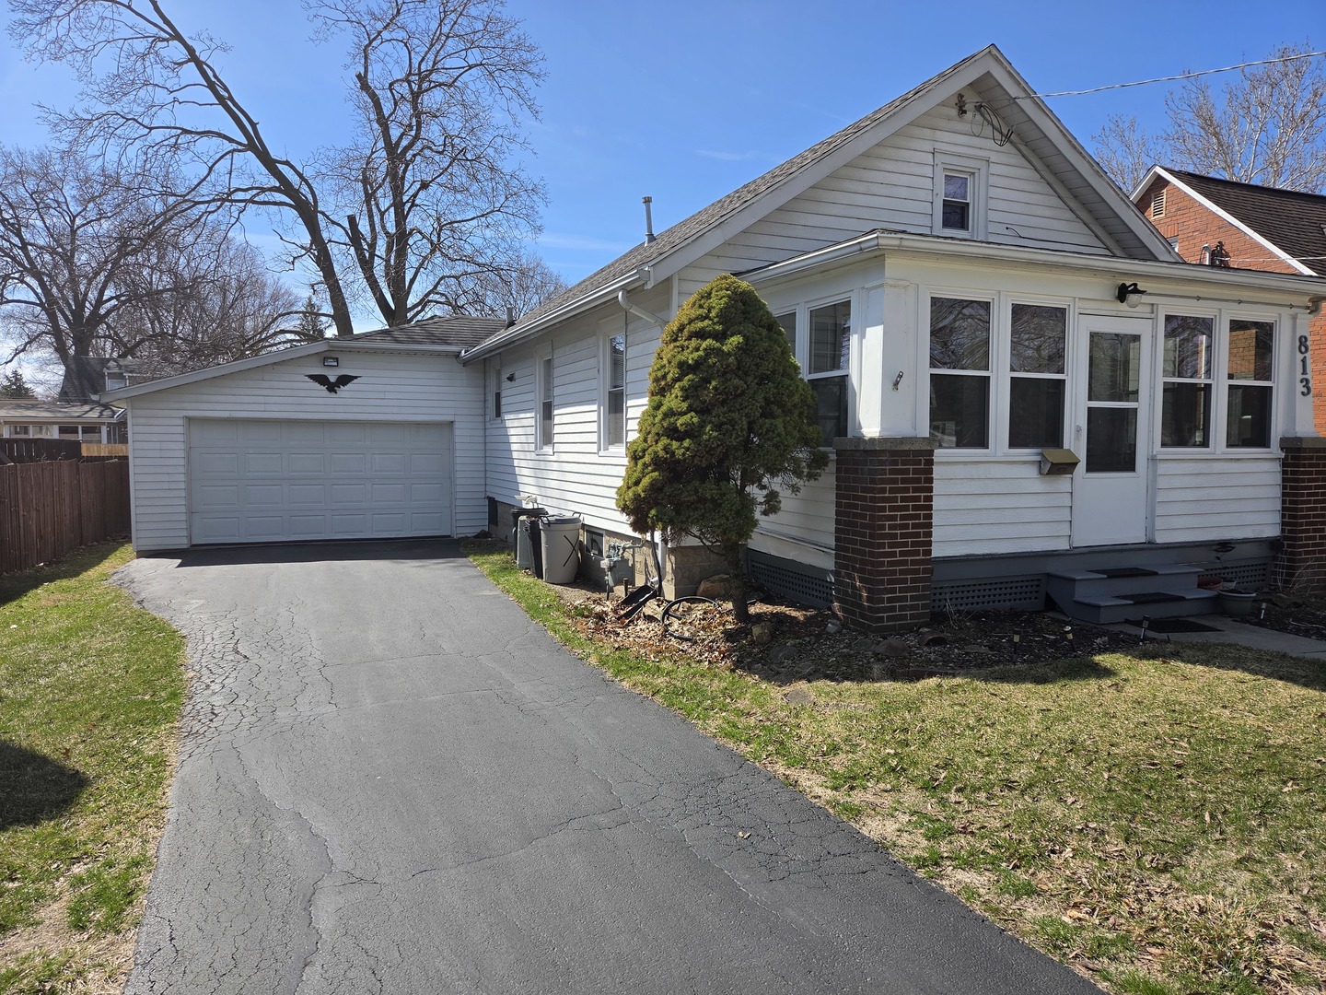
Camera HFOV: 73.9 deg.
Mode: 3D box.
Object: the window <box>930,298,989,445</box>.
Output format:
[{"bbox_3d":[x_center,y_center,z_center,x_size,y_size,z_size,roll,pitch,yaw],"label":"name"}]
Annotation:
[{"bbox_3d":[2.353,-0.980,7.019,0.621,1.206,0.100,-1,3,-22],"label":"window"}]

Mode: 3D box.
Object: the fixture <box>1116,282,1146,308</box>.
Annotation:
[{"bbox_3d":[4.005,-1.729,7.514,0.165,0.220,0.210,-1,3,-22],"label":"fixture"}]

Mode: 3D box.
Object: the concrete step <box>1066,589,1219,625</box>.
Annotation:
[{"bbox_3d":[4.026,0.905,7.331,1.380,0.165,0.300,-1,3,-22],"label":"concrete step"}]

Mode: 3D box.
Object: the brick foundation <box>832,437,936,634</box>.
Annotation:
[{"bbox_3d":[1.728,0.278,6.884,0.575,1.460,0.575,-1,3,-22],"label":"brick foundation"}]

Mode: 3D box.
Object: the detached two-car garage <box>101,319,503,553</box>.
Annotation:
[{"bbox_3d":[-7.178,-1.434,18.190,6.500,4.250,6.400,-1,3,-22],"label":"detached two-car garage"}]

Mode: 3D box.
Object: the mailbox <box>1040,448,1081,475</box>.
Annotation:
[{"bbox_3d":[3.322,-0.297,7.354,0.310,0.210,0.125,-1,3,-22],"label":"mailbox"}]

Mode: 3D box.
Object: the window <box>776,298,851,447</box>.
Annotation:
[{"bbox_3d":[1.230,-1.016,7.684,0.110,1.216,1.430,-1,3,-22],"label":"window"}]

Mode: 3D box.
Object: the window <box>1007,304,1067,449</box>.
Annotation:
[{"bbox_3d":[3.096,-0.996,7.322,0.624,1.206,0.100,-1,3,-22],"label":"window"}]

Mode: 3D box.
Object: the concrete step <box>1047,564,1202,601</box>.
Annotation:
[{"bbox_3d":[3.961,0.722,7.576,1.420,0.180,0.300,-1,3,-22],"label":"concrete step"}]

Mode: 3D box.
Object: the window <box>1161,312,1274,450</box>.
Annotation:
[{"bbox_3d":[5.122,-1.051,8.146,1.492,1.205,0.100,-1,3,-22],"label":"window"}]

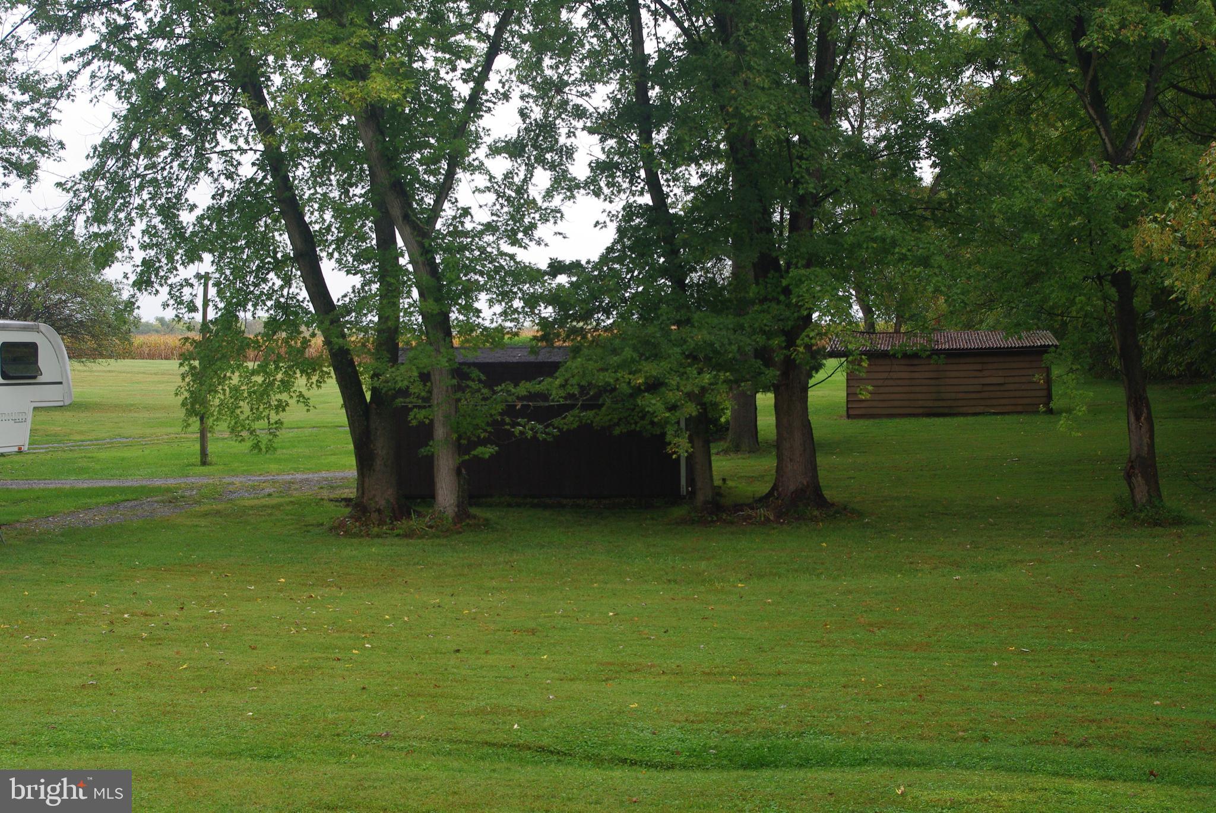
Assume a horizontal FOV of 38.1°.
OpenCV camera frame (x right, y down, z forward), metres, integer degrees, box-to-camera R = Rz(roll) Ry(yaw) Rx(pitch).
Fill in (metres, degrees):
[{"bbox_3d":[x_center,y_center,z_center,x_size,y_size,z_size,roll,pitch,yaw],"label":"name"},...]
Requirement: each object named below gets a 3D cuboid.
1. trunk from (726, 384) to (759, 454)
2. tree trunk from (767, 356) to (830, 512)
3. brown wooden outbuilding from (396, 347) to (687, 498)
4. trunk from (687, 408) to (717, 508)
[{"bbox_3d":[3.440,0.316,45.000,0.850,1.750,0.850,0,3,0],"label":"trunk"},{"bbox_3d":[3.564,0.525,32.900,1.120,2.900,1.050,0,3,0],"label":"tree trunk"},{"bbox_3d":[-1.300,0.243,37.436,6.100,2.950,4.300,0,3,5],"label":"brown wooden outbuilding"},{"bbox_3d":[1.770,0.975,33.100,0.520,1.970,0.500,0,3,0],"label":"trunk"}]

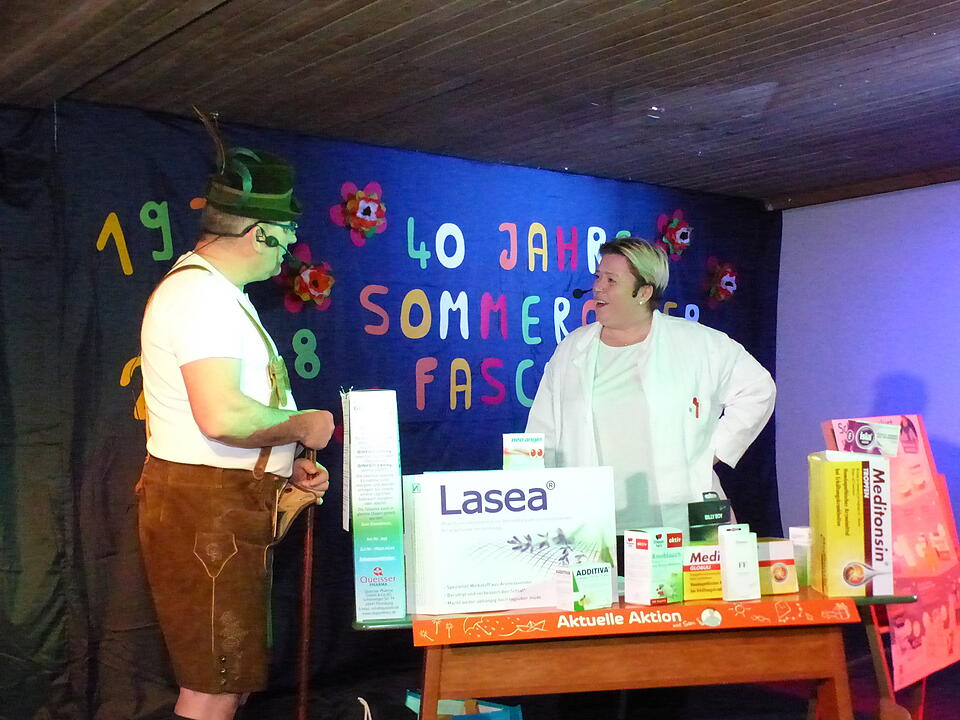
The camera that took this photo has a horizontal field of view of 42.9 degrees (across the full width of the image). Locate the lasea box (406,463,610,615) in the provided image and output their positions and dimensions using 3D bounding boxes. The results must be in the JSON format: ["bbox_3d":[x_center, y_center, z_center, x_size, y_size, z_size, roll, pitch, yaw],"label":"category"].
[{"bbox_3d":[0.064,0.407,2.805,0.485,0.315,0.100,-1,-3,-9],"label":"lasea box"}]

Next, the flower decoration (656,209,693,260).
[{"bbox_3d":[0.987,-0.637,6.192,0.265,0.265,0.080,1,-4,-43],"label":"flower decoration"}]

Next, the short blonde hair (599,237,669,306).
[{"bbox_3d":[0.428,-0.247,3.400,0.200,0.195,0.168,0,-3,-24],"label":"short blonde hair"}]

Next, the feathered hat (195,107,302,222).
[{"bbox_3d":[-0.594,-0.501,3.130,0.270,0.280,0.245,-1,-3,-12],"label":"feathered hat"}]

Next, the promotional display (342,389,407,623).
[{"bbox_3d":[-0.238,0.322,2.788,0.110,0.515,0.150,-1,-3,-9],"label":"promotional display"}]

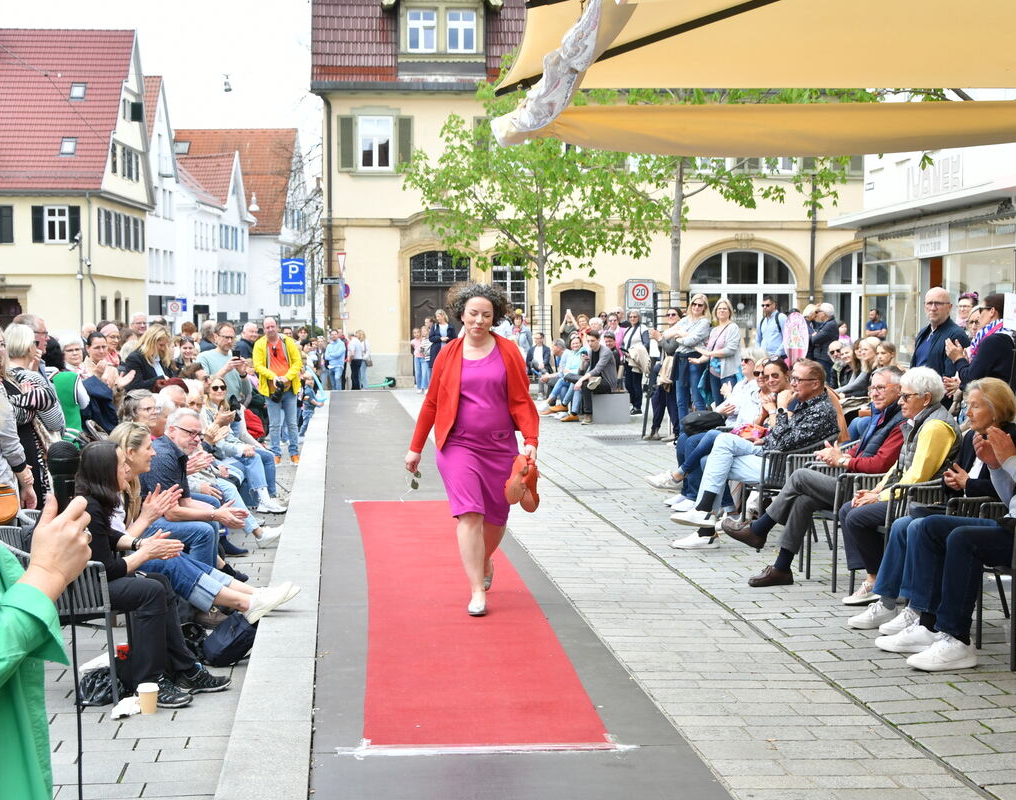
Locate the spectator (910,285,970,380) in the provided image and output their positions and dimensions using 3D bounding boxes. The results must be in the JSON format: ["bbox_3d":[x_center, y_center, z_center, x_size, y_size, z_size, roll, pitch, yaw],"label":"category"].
[{"bbox_3d":[3.048,0.073,11.345,0.520,1.730,0.360,2,4,36],"label":"spectator"}]

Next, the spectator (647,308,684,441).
[{"bbox_3d":[2.049,-0.354,20.459,0.480,1.650,0.500,-1,3,-30],"label":"spectator"}]

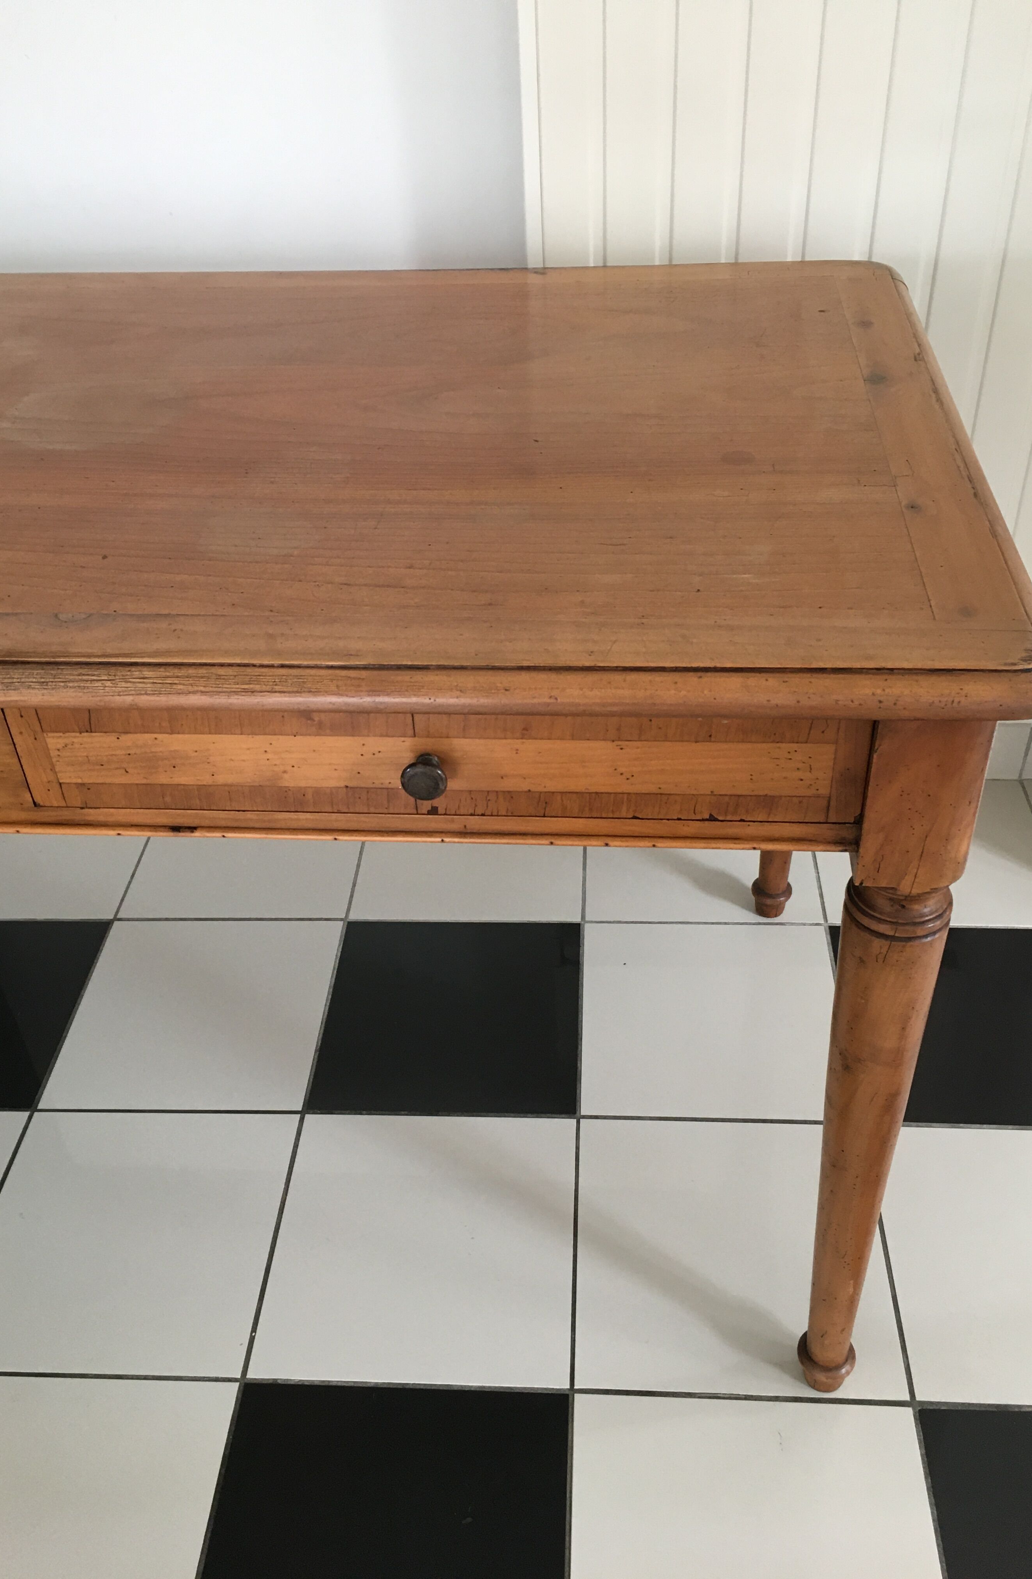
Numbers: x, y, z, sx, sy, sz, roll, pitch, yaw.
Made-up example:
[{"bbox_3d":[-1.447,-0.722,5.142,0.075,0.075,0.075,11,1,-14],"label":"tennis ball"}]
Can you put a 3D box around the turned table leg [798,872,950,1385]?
[{"bbox_3d":[0.259,0.287,1.000,0.065,0.624,0.065,0,39,4],"label":"turned table leg"}]

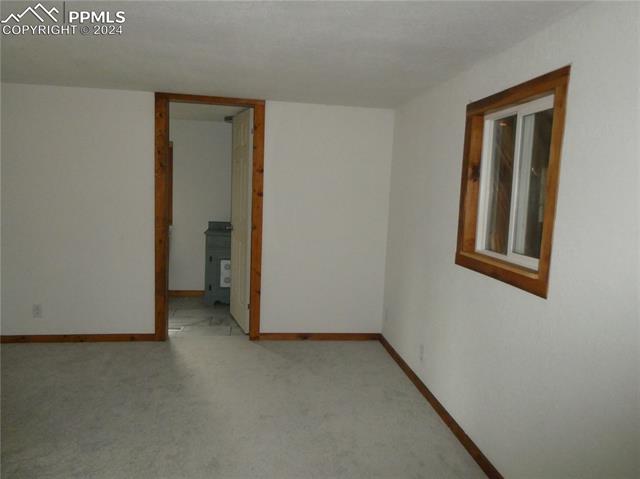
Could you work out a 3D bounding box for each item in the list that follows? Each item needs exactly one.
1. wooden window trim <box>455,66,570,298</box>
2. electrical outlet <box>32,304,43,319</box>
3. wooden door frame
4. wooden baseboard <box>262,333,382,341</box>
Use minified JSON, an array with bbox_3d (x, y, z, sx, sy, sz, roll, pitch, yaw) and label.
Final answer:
[{"bbox_3d":[0.945,-0.270,2.251,0.100,0.952,0.863,1,7,-9],"label":"wooden window trim"},{"bbox_3d":[-2.366,0.603,3.713,0.072,0.118,0.010,1,7,-9],"label":"electrical outlet"},{"bbox_3d":[-0.956,-0.148,3.884,0.907,2.116,0.130,1,7,-9],"label":"wooden door frame"},{"bbox_3d":[0.021,0.899,4.111,1.142,0.064,0.020,1,7,-9],"label":"wooden baseboard"}]

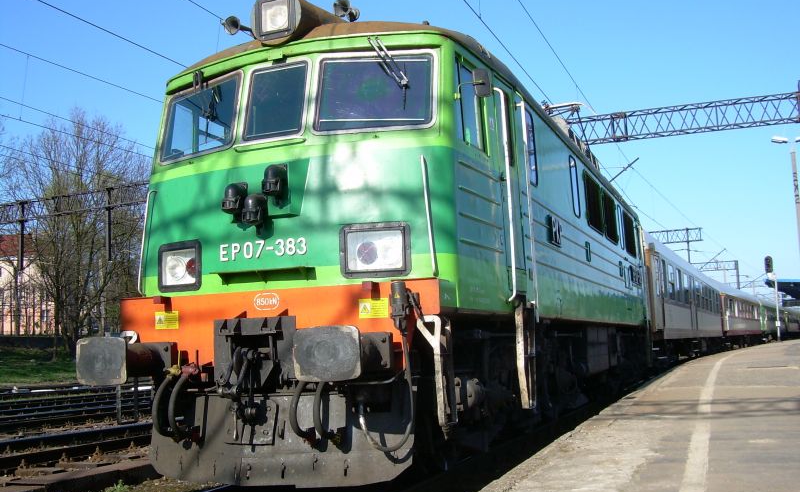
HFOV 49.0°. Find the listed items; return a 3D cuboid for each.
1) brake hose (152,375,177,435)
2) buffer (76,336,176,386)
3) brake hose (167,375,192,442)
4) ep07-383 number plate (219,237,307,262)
[{"bbox_3d":[-1.705,1.165,6.329,0.070,0.450,0.260,-4,-7,22],"label":"brake hose"},{"bbox_3d":[-1.952,0.834,6.393,0.450,0.335,0.640,-4,-7,22],"label":"buffer"},{"bbox_3d":[-1.570,1.154,6.249,0.070,0.490,0.280,-4,-7,22],"label":"brake hose"},{"bbox_3d":[-1.022,0.031,6.514,0.740,0.130,0.025,-4,-7,22],"label":"ep07-383 number plate"}]

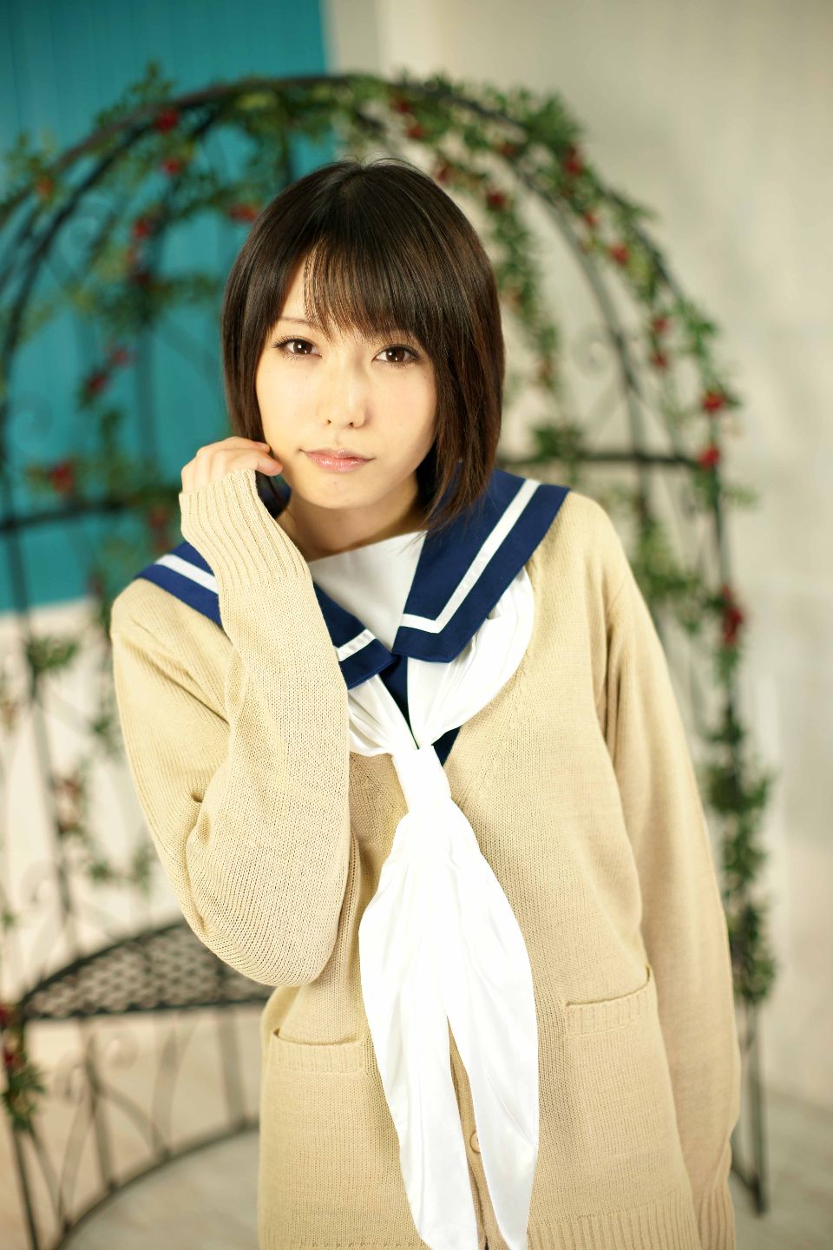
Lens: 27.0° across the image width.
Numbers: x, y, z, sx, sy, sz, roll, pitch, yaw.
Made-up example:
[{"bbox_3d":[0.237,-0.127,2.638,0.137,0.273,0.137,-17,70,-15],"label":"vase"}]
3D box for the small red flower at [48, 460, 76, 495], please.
[{"bbox_3d":[-0.619,-0.257,3.030,0.050,0.058,0.045,-8,10,-11],"label":"small red flower"}]

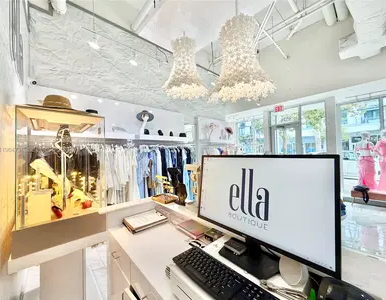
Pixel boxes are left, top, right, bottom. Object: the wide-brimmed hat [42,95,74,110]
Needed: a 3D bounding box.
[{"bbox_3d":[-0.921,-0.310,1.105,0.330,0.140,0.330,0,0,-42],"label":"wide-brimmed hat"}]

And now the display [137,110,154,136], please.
[{"bbox_3d":[-1.277,-0.712,4.350,0.400,0.690,0.270,0,0,-42],"label":"display"}]

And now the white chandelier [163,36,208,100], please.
[{"bbox_3d":[-0.085,-0.945,1.840,0.500,0.630,0.500,0,0,0],"label":"white chandelier"}]

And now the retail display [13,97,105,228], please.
[{"bbox_3d":[-0.905,0.090,1.140,0.425,0.650,0.430,0,0,-42],"label":"retail display"}]

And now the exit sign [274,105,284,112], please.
[{"bbox_3d":[3.049,-1.464,5.750,0.060,0.210,0.320,0,0,-42],"label":"exit sign"}]

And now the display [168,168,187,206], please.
[{"bbox_3d":[-0.119,0.280,1.240,0.130,0.290,0.130,0,0,-42],"label":"display"}]

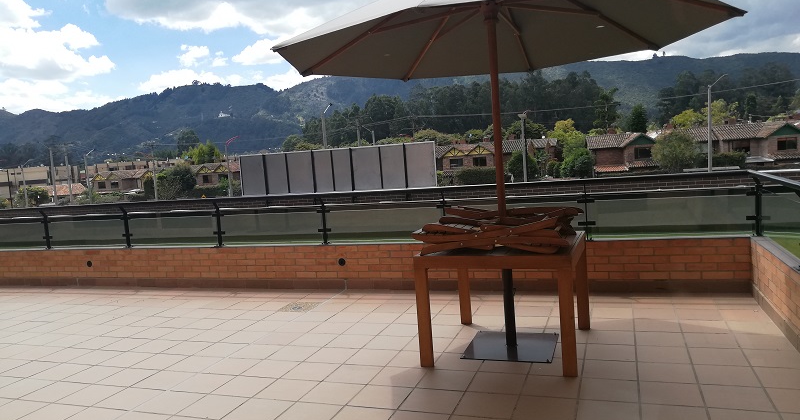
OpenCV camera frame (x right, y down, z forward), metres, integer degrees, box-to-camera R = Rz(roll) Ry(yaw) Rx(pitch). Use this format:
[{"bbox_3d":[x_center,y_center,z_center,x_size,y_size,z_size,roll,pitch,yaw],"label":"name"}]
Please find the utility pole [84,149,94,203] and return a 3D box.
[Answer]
[{"bbox_3d":[-42.247,-3.950,82.069,1.500,8.710,0.350,-9,7,-43],"label":"utility pole"}]

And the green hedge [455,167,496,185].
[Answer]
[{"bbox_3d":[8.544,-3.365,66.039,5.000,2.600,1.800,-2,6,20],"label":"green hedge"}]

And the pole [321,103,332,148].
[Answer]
[{"bbox_3d":[-4.740,-2.744,43.033,0.350,9.610,1.500,-2,6,24],"label":"pole"}]

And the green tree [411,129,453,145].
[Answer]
[{"bbox_3d":[5.647,-9.022,95.238,6.800,7.740,6.200,-2,6,20],"label":"green tree"}]

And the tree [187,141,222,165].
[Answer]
[{"bbox_3d":[-34.312,-7.783,106.216,6.400,8.960,6.000,-2,6,20],"label":"tree"}]

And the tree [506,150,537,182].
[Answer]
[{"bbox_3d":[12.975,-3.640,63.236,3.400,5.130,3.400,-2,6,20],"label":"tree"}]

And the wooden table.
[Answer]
[{"bbox_3d":[0.764,0.599,4.221,1.000,0.740,1.000,-2,6,22],"label":"wooden table"}]

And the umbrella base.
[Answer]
[{"bbox_3d":[0.796,0.956,4.258,0.600,0.020,0.600,-2,6,20],"label":"umbrella base"}]

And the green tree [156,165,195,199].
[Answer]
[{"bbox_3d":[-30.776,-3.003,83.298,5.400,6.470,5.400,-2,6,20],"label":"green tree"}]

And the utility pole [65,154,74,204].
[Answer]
[{"bbox_3d":[-42.164,-2.773,77.402,0.320,8.740,0.320,-2,6,20],"label":"utility pole"}]

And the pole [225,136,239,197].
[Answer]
[{"bbox_3d":[-20.992,-4.776,75.049,1.800,8.500,0.350,-7,6,-31],"label":"pole"}]

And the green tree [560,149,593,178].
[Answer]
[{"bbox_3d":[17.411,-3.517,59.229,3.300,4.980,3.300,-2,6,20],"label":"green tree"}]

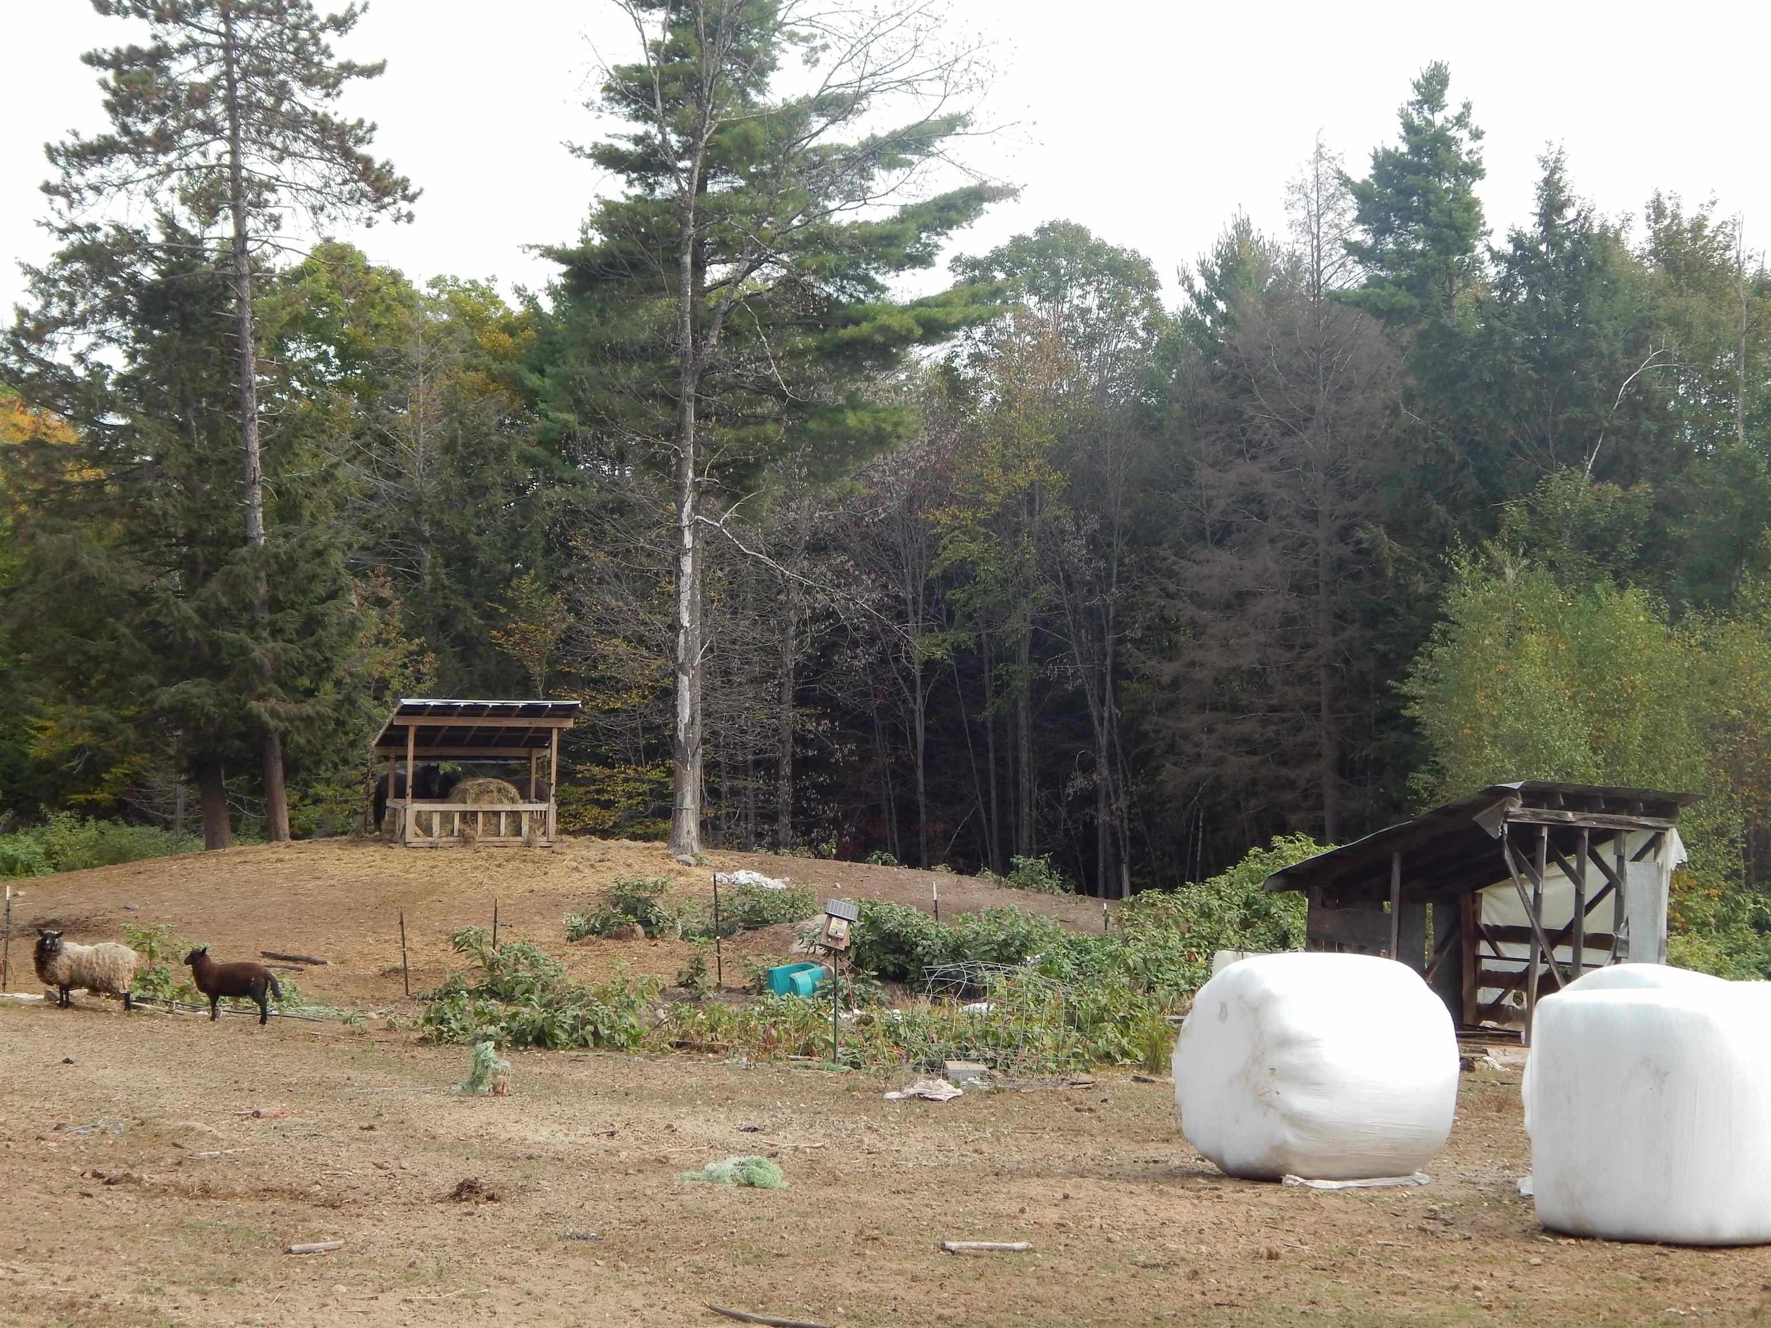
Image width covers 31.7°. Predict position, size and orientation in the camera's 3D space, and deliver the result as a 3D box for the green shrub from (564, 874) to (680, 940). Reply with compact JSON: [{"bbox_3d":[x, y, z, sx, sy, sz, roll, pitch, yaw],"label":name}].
[{"bbox_3d":[-3.493,3.231,41.500,1.433,0.814,1.300,0,-2,0],"label":"green shrub"}]

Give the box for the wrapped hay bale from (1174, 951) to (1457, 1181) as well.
[{"bbox_3d":[2.437,2.287,17.700,1.220,1.250,1.290,1,-3,-28],"label":"wrapped hay bale"}]

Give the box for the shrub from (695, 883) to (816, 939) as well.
[{"bbox_3d":[-1.778,3.349,42.500,1.625,0.687,1.200,0,-2,0],"label":"shrub"}]

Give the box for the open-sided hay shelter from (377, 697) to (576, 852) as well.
[{"bbox_3d":[-8.048,2.145,61.000,3.603,2.852,3.000,1,-2,-16],"label":"open-sided hay shelter"}]

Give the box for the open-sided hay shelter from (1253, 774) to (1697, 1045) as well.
[{"bbox_3d":[5.346,2.183,28.200,2.558,2.242,2.900,2,-3,-40],"label":"open-sided hay shelter"}]

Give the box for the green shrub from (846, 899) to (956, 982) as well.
[{"bbox_3d":[0.165,3.192,36.000,1.255,0.897,1.200,0,-2,0],"label":"green shrub"}]

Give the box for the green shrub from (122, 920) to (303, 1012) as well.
[{"bbox_3d":[-6.957,3.121,32.300,1.631,0.880,1.100,0,-2,0],"label":"green shrub"}]

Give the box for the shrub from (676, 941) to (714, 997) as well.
[{"bbox_3d":[-2.036,3.261,33.300,0.373,0.580,0.400,0,-2,0],"label":"shrub"}]

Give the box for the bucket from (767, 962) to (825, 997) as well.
[{"bbox_3d":[-0.941,3.349,33.000,0.600,0.363,0.500,0,-2,0],"label":"bucket"}]

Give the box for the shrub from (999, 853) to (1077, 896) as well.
[{"bbox_3d":[2.356,3.242,48.000,1.120,0.652,1.000,0,-2,0],"label":"shrub"}]

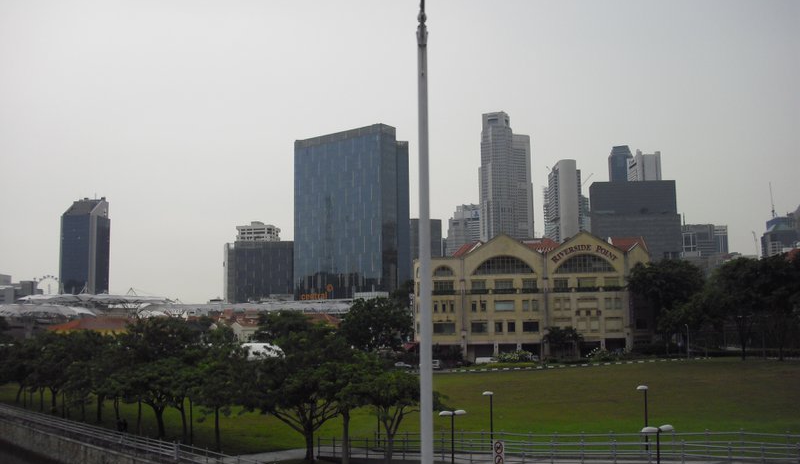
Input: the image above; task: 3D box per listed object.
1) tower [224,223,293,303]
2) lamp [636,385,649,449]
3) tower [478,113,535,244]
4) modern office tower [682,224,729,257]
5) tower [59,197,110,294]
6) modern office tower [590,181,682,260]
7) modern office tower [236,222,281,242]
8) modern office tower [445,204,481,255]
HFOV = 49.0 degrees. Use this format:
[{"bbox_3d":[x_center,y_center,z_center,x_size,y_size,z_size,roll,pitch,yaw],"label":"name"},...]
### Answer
[{"bbox_3d":[-84.651,31.018,526.054,40.000,71.530,27.000,-1,-6,0],"label":"tower"},{"bbox_3d":[13.075,9.975,46.930,0.450,3.400,0.750,-3,-7,20],"label":"lamp"},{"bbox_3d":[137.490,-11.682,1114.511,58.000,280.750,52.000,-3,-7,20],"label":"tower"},{"bbox_3d":[320.728,49.279,913.889,44.000,110.770,40.000,-1,-6,3],"label":"modern office tower"},{"bbox_3d":[-283.911,34.177,787.939,33.000,127.990,28.000,-2,-6,7],"label":"tower"},{"bbox_3d":[234.230,24.917,861.734,88.000,149.830,45.000,-1,-6,3],"label":"modern office tower"},{"bbox_3d":[-119.434,42.092,739.620,36.000,97.510,28.000,-1,-6,3],"label":"modern office tower"},{"bbox_3d":[82.516,49.173,1135.850,40.000,165.870,40.000,-3,-7,20],"label":"modern office tower"}]

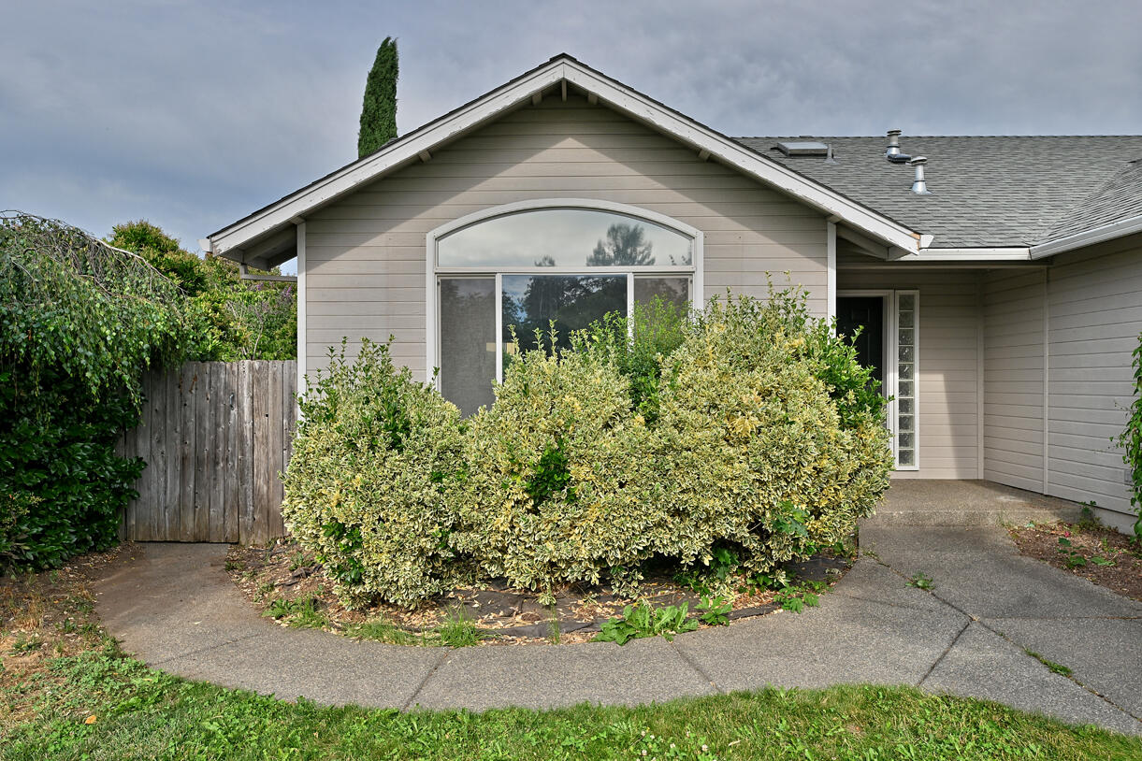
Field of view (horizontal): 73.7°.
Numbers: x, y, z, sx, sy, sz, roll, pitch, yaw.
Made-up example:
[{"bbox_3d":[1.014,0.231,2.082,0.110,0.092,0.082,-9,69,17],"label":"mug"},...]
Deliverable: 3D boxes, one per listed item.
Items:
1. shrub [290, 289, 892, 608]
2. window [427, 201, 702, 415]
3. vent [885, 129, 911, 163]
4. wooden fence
[{"bbox_3d":[0.130,0.370,5.800,4.500,2.150,1.800,0,0,0],"label":"shrub"},{"bbox_3d":[-0.061,-0.580,7.100,2.560,2.230,0.120,0,0,0],"label":"window"},{"bbox_3d":[4.803,-3.447,11.200,0.350,0.480,0.330,0,0,0],"label":"vent"},{"bbox_3d":[-3.510,0.686,7.250,1.780,1.740,0.080,0,0,0],"label":"wooden fence"}]

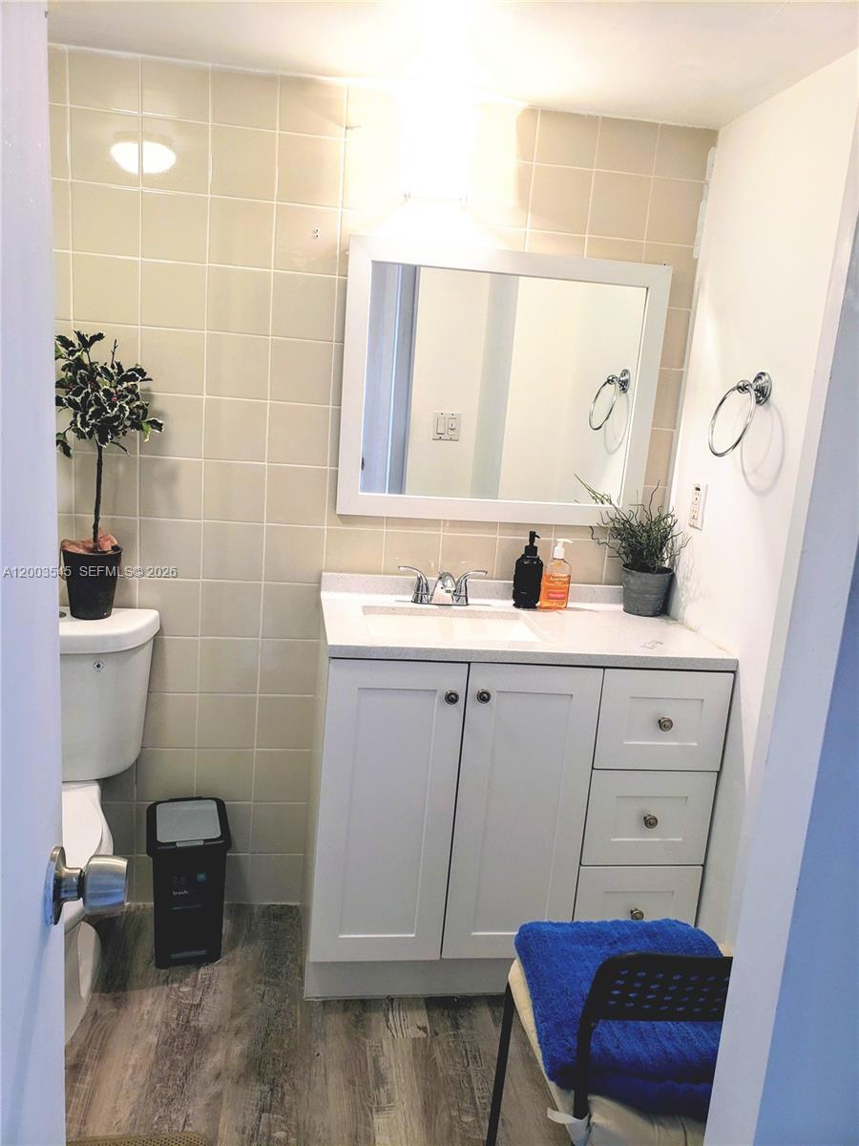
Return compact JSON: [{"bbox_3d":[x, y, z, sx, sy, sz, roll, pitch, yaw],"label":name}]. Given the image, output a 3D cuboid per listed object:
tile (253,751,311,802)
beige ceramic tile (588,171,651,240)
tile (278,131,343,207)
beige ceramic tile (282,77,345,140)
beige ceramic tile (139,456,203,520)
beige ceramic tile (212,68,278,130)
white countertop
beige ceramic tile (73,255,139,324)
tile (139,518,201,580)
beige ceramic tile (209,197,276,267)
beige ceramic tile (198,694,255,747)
[{"bbox_3d":[-0.398,0.554,2.354,0.148,0.148,0.010,2,12,-9],"label":"tile"},{"bbox_3d":[0.478,-0.915,2.157,0.148,0.148,0.010,2,12,-9],"label":"beige ceramic tile"},{"bbox_3d":[-0.282,-0.948,2.037,0.148,0.148,0.010,2,12,-9],"label":"tile"},{"bbox_3d":[-0.269,-1.073,1.987,0.150,0.121,0.009,2,12,-9],"label":"beige ceramic tile"},{"bbox_3d":[-0.638,-0.208,2.127,0.150,0.150,0.009,2,12,-9],"label":"beige ceramic tile"},{"bbox_3d":[-0.424,-1.091,1.984,0.148,0.120,0.010,2,12,-9],"label":"beige ceramic tile"},{"bbox_3d":[0.203,0.108,2.074,0.913,0.078,0.474,2,12,-9],"label":"white countertop"},{"bbox_3d":[-0.761,-0.667,2.027,0.152,0.152,0.010,3,12,-9],"label":"beige ceramic tile"},{"bbox_3d":[-0.656,-0.059,2.184,0.151,0.152,0.010,2,12,-9],"label":"tile"},{"bbox_3d":[-0.444,-0.801,2.036,0.151,0.151,0.010,3,12,-9],"label":"beige ceramic tile"},{"bbox_3d":[-0.537,0.397,2.291,0.151,0.151,0.010,3,12,-9],"label":"beige ceramic tile"}]

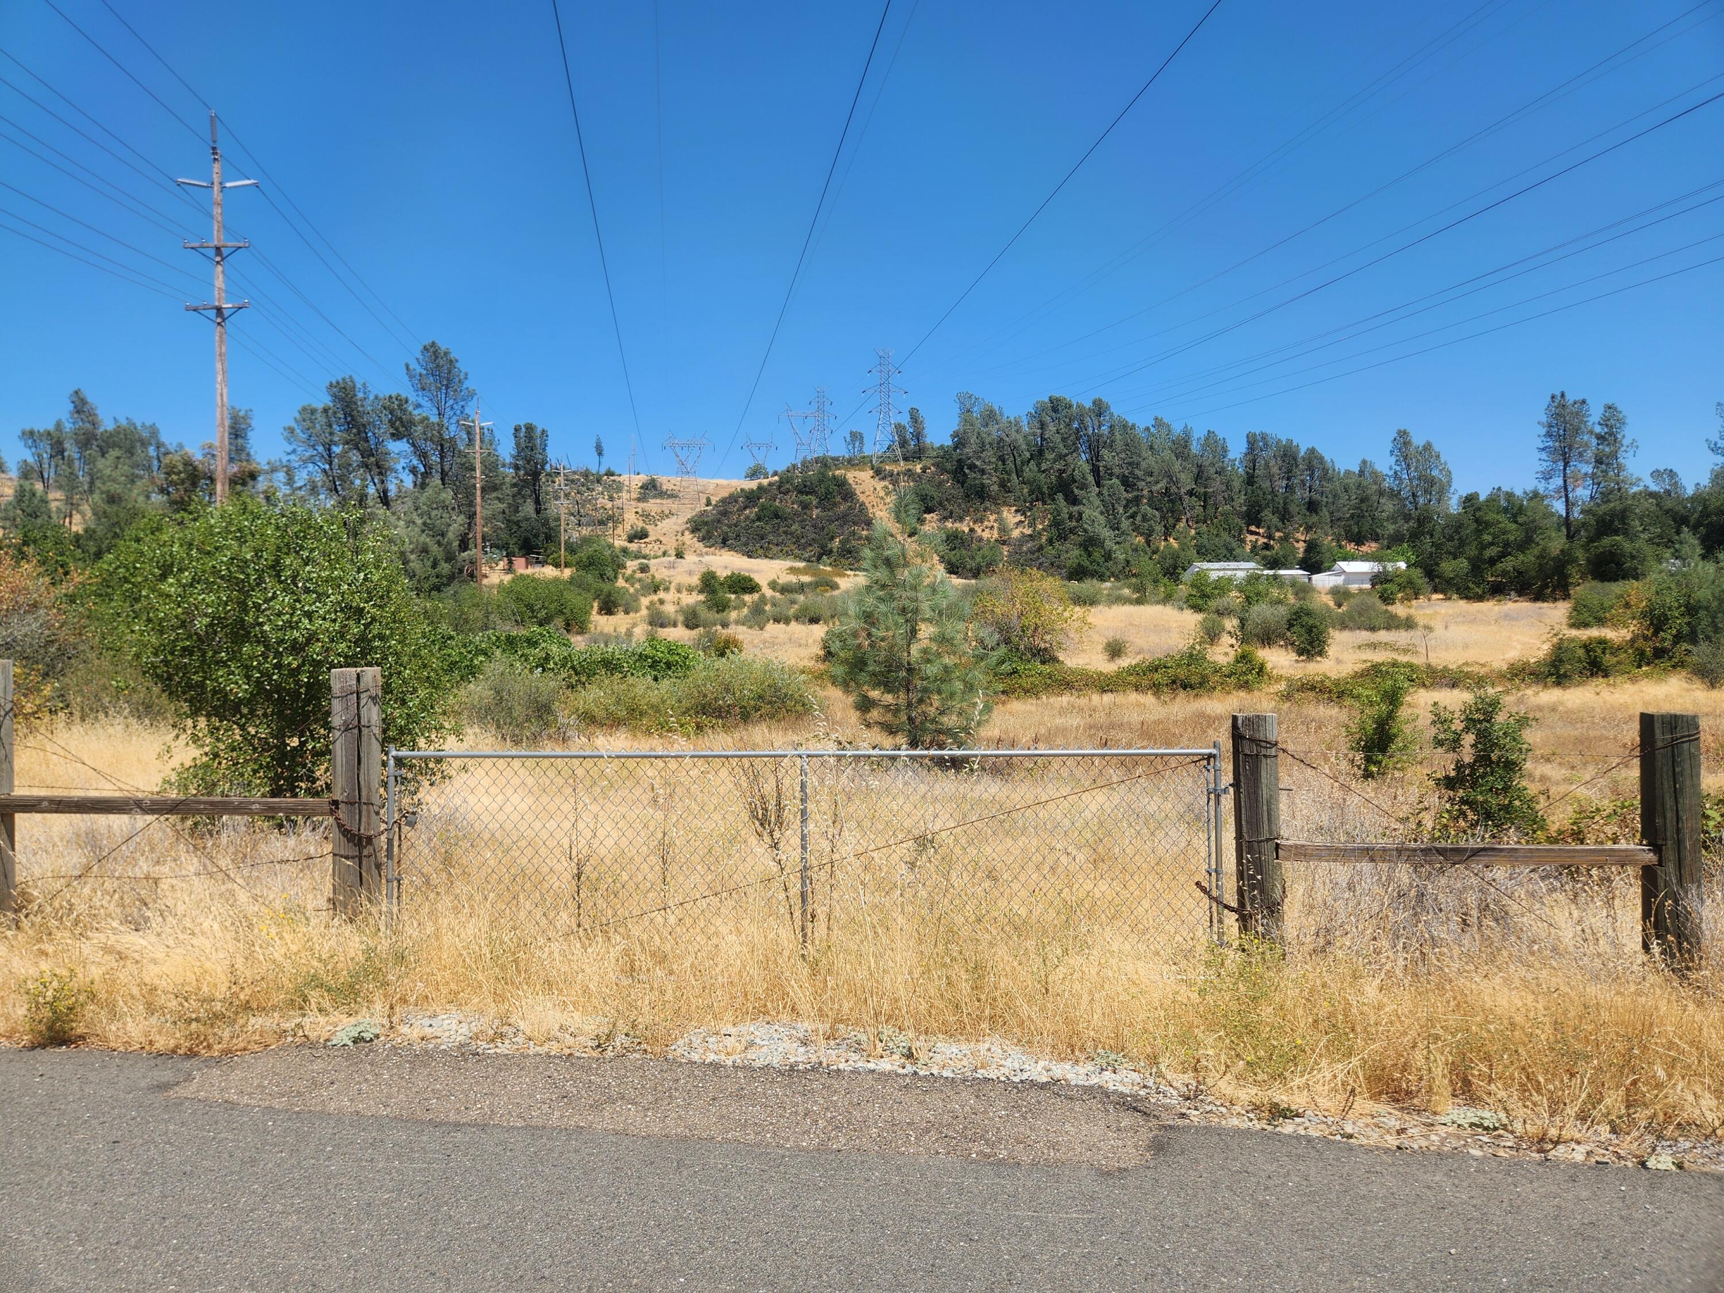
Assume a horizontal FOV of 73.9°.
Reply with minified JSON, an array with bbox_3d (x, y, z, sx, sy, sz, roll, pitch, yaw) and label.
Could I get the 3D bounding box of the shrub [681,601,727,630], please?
[{"bbox_3d":[-8.013,-1.534,58.000,2.200,1.500,2.000,-1,1,0],"label":"shrub"}]

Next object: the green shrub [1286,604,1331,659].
[{"bbox_3d":[14.811,-0.491,38.000,1.510,1.910,1.500,-1,1,0],"label":"green shrub"}]

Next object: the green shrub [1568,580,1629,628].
[{"bbox_3d":[34.025,-1.932,53.000,2.784,2.165,2.600,-1,1,0],"label":"green shrub"}]

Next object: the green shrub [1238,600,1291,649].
[{"bbox_3d":[15.443,-0.828,44.000,2.056,1.799,1.900,-1,1,0],"label":"green shrub"}]

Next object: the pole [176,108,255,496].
[{"bbox_3d":[-25.212,-11.164,45.000,2.850,19.735,0.450,0,1,10],"label":"pole"}]

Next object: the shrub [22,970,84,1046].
[{"bbox_3d":[-3.142,1.405,4.450,0.235,0.293,0.220,-1,1,0],"label":"shrub"}]

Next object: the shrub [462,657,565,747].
[{"bbox_3d":[-4.668,0.729,15.300,1.348,1.171,1.400,-1,1,0],"label":"shrub"}]

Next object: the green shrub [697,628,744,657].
[{"bbox_3d":[-5.458,-0.116,44.000,1.750,1.164,1.600,-1,1,0],"label":"green shrub"}]

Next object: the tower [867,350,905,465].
[{"bbox_3d":[6.790,-68.871,330.000,12.368,33.240,8.500,-1,1,0],"label":"tower"}]

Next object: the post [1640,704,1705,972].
[{"bbox_3d":[4.102,1.033,5.800,0.195,1.378,0.175,0,1,14],"label":"post"}]

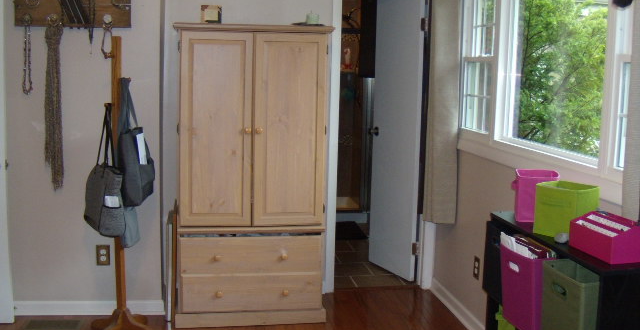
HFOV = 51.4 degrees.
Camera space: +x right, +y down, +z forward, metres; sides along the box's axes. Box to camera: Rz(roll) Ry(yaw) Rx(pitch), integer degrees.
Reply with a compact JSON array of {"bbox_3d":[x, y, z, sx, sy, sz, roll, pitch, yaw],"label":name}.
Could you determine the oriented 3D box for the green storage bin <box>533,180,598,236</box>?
[{"bbox_3d":[0.897,0.166,2.423,0.165,0.170,0.155,-5,10,-41],"label":"green storage bin"}]

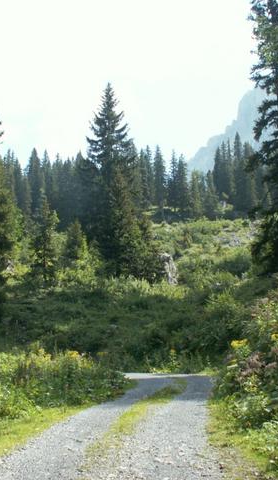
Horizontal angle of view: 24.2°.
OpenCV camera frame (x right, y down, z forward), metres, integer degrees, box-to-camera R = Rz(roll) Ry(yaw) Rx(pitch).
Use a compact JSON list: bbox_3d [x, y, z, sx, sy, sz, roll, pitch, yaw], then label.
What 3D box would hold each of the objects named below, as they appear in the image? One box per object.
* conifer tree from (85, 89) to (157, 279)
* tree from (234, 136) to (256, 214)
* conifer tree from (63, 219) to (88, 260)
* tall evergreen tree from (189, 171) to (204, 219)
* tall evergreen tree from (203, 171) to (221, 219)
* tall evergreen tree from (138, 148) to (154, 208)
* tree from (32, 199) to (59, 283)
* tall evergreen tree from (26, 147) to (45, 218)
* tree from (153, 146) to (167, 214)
[{"bbox_3d":[-1.173,-4.159,46.000,5.420,13.790,5.420,0,-4,0],"label":"conifer tree"},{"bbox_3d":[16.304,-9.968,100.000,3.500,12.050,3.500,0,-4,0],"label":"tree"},{"bbox_3d":[-4.220,0.033,43.000,1.640,2.920,1.640,0,-4,0],"label":"conifer tree"},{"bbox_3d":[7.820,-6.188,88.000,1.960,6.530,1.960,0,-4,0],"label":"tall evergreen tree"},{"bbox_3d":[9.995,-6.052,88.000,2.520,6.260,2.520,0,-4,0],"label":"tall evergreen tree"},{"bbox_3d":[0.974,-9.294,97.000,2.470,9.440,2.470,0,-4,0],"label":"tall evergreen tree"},{"bbox_3d":[-5.635,0.030,39.000,1.740,5.300,1.740,0,-4,0],"label":"tree"},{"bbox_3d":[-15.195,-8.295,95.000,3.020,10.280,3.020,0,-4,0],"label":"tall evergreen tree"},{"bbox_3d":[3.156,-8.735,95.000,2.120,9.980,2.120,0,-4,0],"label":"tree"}]

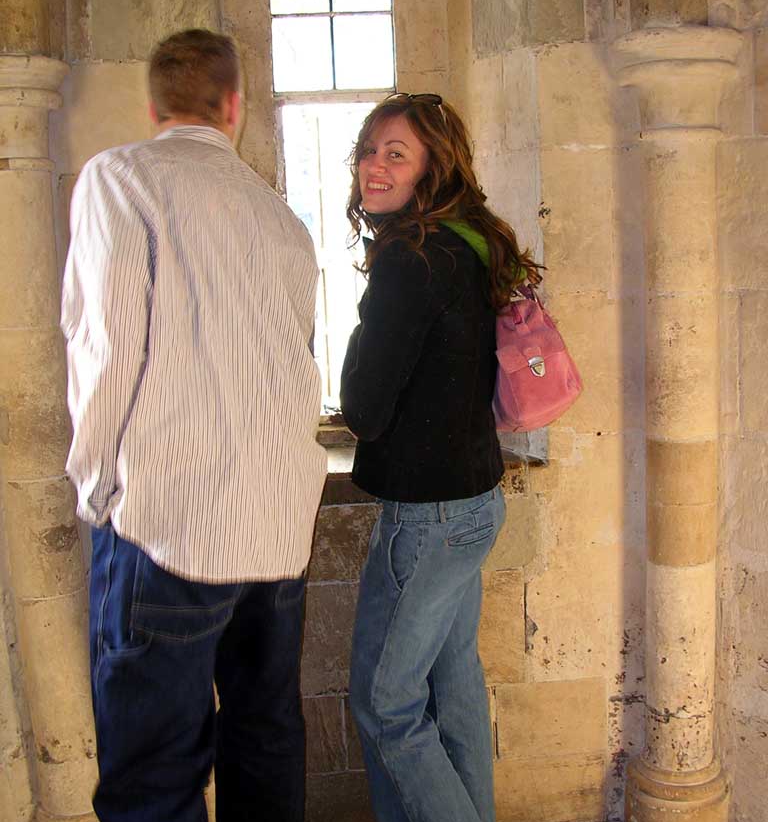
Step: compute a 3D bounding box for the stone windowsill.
[{"bbox_3d":[-0.034,0.124,2.695,0.770,0.105,0.400,-3,8,-5],"label":"stone windowsill"}]

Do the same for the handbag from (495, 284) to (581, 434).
[{"bbox_3d":[0.308,-0.110,2.270,0.190,0.290,0.110,-15,8,-18],"label":"handbag"}]

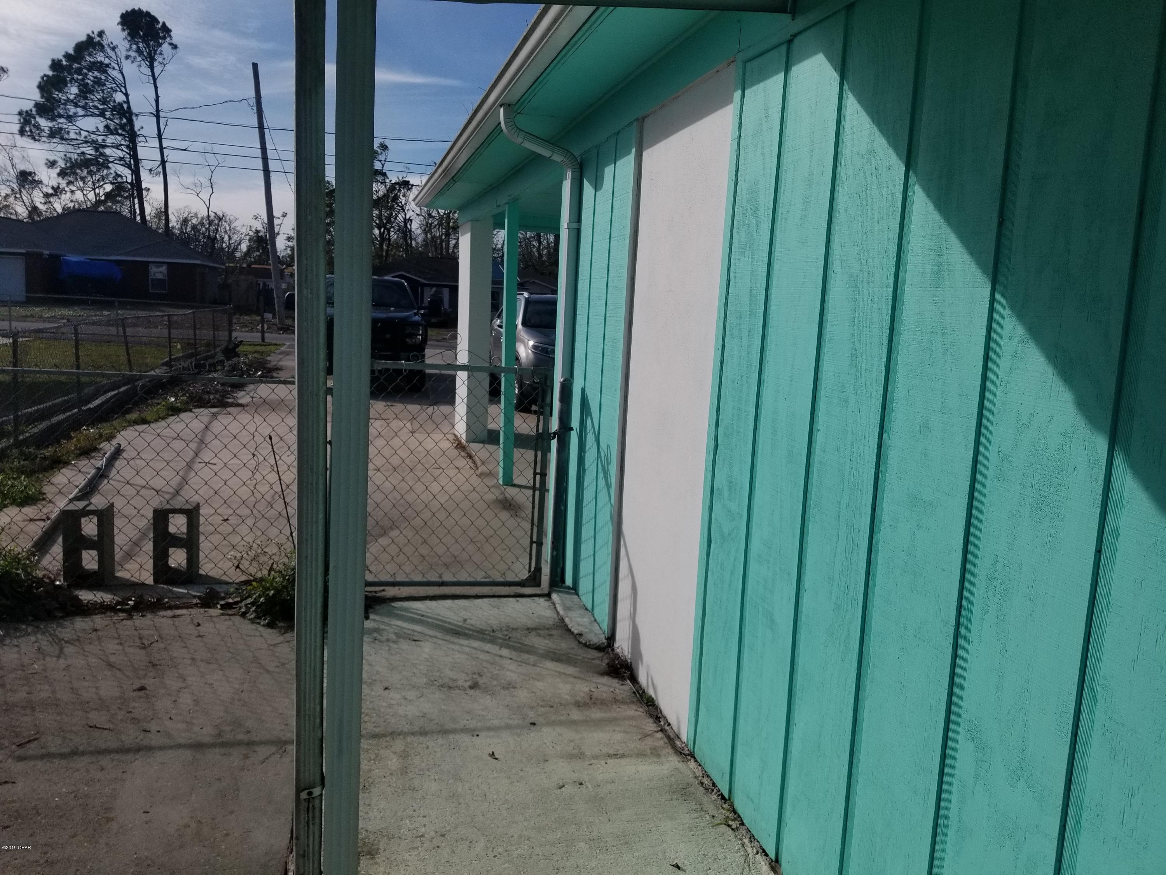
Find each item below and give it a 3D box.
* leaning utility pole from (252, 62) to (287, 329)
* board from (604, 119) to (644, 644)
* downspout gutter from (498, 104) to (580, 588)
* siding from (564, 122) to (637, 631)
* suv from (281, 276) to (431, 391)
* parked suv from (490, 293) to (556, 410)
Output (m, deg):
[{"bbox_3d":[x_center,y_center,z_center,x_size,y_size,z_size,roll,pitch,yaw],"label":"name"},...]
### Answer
[{"bbox_3d":[-11.902,-9.100,33.201,0.290,9.747,0.290,-5,10,-14],"label":"leaning utility pole"},{"bbox_3d":[0.178,-0.205,3.898,0.043,2.330,0.105,1,8,-15],"label":"board"},{"bbox_3d":[-0.279,-0.453,4.790,0.449,2.555,0.081,1,8,-15],"label":"downspout gutter"},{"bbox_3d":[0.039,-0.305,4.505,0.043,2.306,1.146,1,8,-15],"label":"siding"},{"bbox_3d":[-4.189,-2.107,16.817,2.100,2.000,5.700,1,8,-15],"label":"suv"},{"bbox_3d":[-0.375,-1.457,14.518,1.880,1.740,4.700,1,8,-15],"label":"parked suv"}]

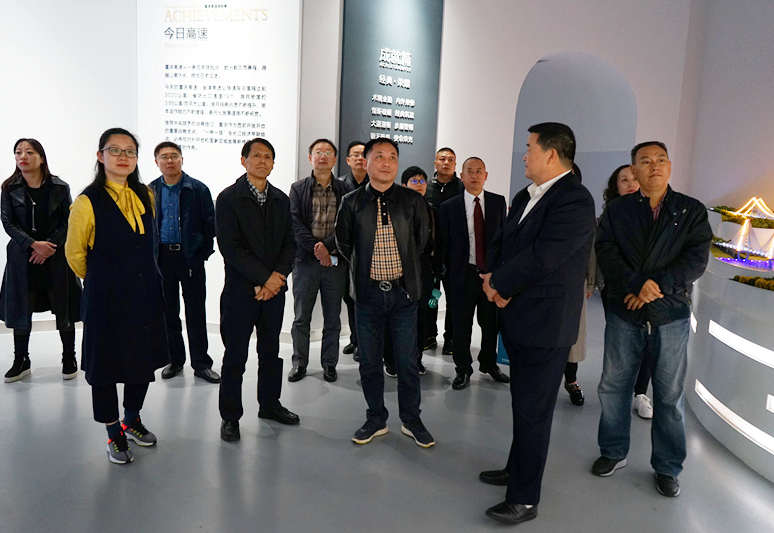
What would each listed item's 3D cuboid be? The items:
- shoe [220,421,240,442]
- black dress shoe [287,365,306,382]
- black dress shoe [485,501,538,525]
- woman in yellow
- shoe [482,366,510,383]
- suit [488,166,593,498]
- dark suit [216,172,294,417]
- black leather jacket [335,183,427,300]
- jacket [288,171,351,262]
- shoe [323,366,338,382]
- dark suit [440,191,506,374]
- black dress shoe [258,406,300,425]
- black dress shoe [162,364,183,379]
[{"bbox_3d":[-0.910,0.921,3.645,0.105,0.106,0.280,1,7,-12],"label":"shoe"},{"bbox_3d":[-0.675,0.774,4.687,0.105,0.105,0.285,4,8,7],"label":"black dress shoe"},{"bbox_3d":[0.567,1.091,2.825,0.265,0.105,0.100,1,7,-10],"label":"black dress shoe"},{"bbox_3d":[-1.403,0.150,3.280,0.510,1.670,0.390,-4,9,-42],"label":"woman in yellow"},{"bbox_3d":[0.871,0.838,4.980,0.100,0.106,0.285,-2,9,-36],"label":"shoe"},{"bbox_3d":[0.681,0.327,2.917,0.420,1.490,0.500,-2,9,-32],"label":"suit"},{"bbox_3d":[-0.776,0.188,3.633,0.480,1.420,0.360,-1,9,-27],"label":"dark suit"},{"bbox_3d":[-0.026,-0.141,3.554,0.550,0.680,0.340,2,8,-4],"label":"black leather jacket"},{"bbox_3d":[-0.508,-0.374,4.649,0.500,0.660,0.310,2,7,-4],"label":"jacket"},{"bbox_3d":[-0.426,0.800,4.806,0.100,0.106,0.280,2,7,-3],"label":"shoe"},{"bbox_3d":[0.663,0.137,4.764,0.530,1.430,0.320,2,7,-3],"label":"dark suit"},{"bbox_3d":[-0.669,0.888,3.847,0.285,0.105,0.105,6,9,25],"label":"black dress shoe"},{"bbox_3d":[-1.581,0.738,4.640,0.105,0.105,0.285,3,8,6],"label":"black dress shoe"}]

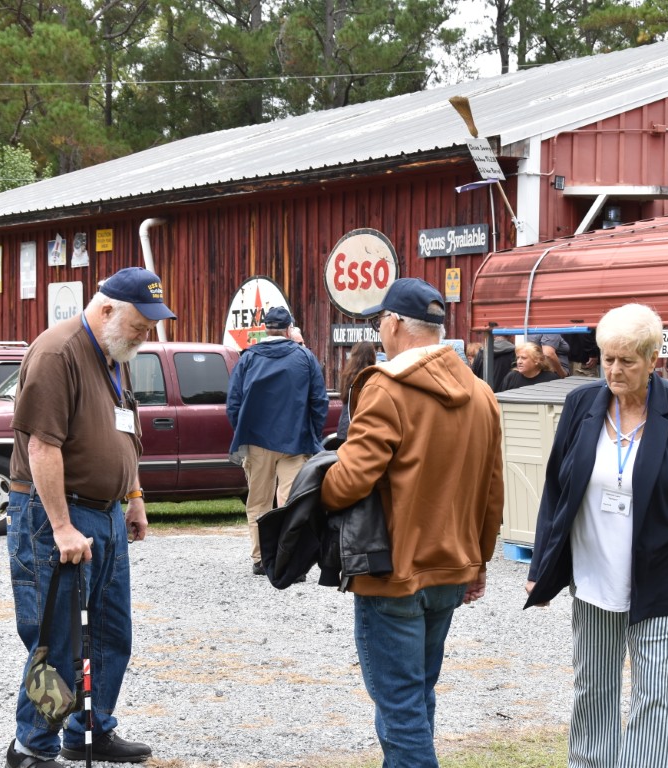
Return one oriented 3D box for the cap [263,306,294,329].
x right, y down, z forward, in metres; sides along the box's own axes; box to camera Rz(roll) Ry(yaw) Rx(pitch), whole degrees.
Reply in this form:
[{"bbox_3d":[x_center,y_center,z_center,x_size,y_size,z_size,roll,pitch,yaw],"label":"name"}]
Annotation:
[{"bbox_3d":[-0.379,-0.454,12.450,0.180,0.145,0.265,1,1,27],"label":"cap"}]

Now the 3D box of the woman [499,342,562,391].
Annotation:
[{"bbox_3d":[1.508,0.471,14.011,0.480,1.580,0.320,0,1,25],"label":"woman"}]

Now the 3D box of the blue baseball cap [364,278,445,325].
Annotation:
[{"bbox_3d":[0.227,-0.270,5.970,0.275,0.150,0.185,1,1,38],"label":"blue baseball cap"}]

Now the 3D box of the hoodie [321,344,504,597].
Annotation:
[{"bbox_3d":[0.255,0.285,5.970,0.570,0.820,0.430,0,1,-34],"label":"hoodie"}]

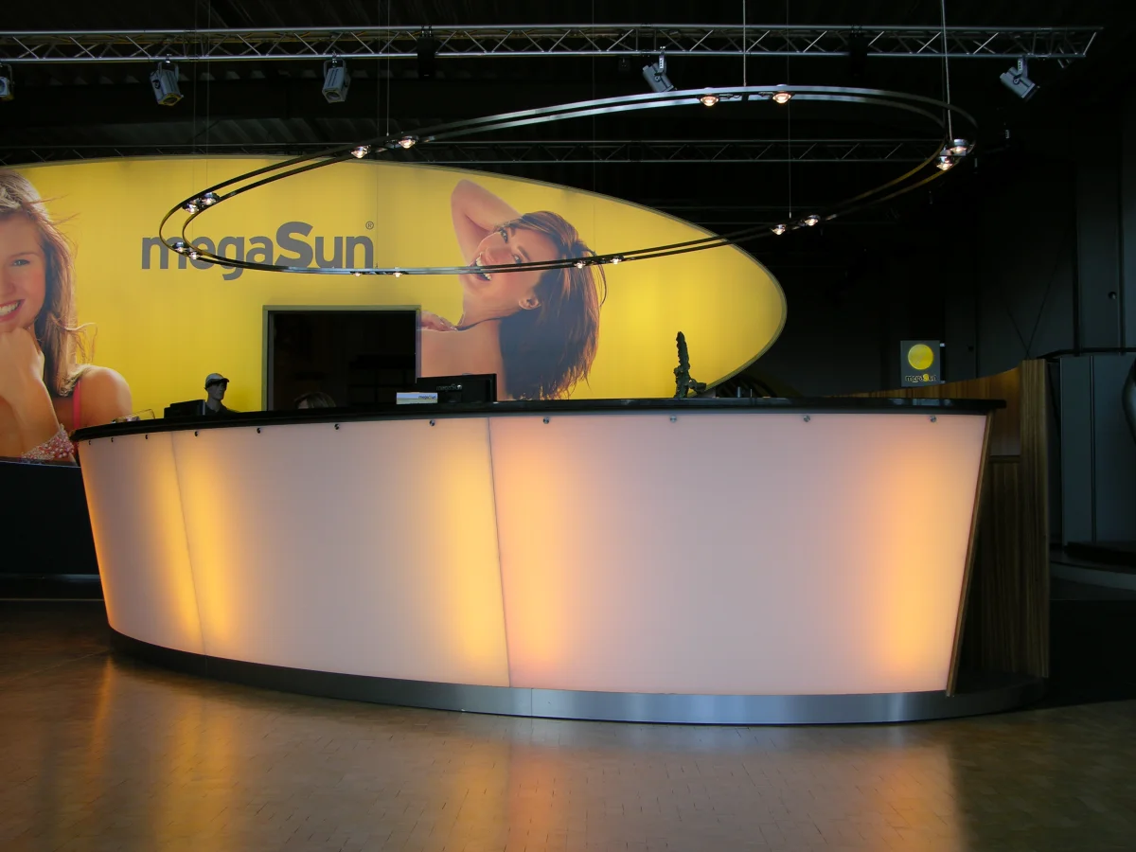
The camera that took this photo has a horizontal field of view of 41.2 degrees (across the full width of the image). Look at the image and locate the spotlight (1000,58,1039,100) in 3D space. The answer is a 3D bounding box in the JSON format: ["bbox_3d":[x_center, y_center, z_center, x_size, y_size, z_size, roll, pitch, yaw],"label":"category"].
[{"bbox_3d":[4.003,-3.055,13.300,0.330,0.320,0.220,39,15,24],"label":"spotlight"}]

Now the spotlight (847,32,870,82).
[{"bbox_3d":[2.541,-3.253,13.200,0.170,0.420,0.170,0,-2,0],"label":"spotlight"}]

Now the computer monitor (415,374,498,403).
[{"bbox_3d":[-0.468,-0.007,6.293,0.430,0.400,0.180,-2,-3,37],"label":"computer monitor"}]

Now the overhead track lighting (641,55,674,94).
[{"bbox_3d":[0.826,-3.061,13.300,0.330,0.320,0.220,45,10,13],"label":"overhead track lighting"}]

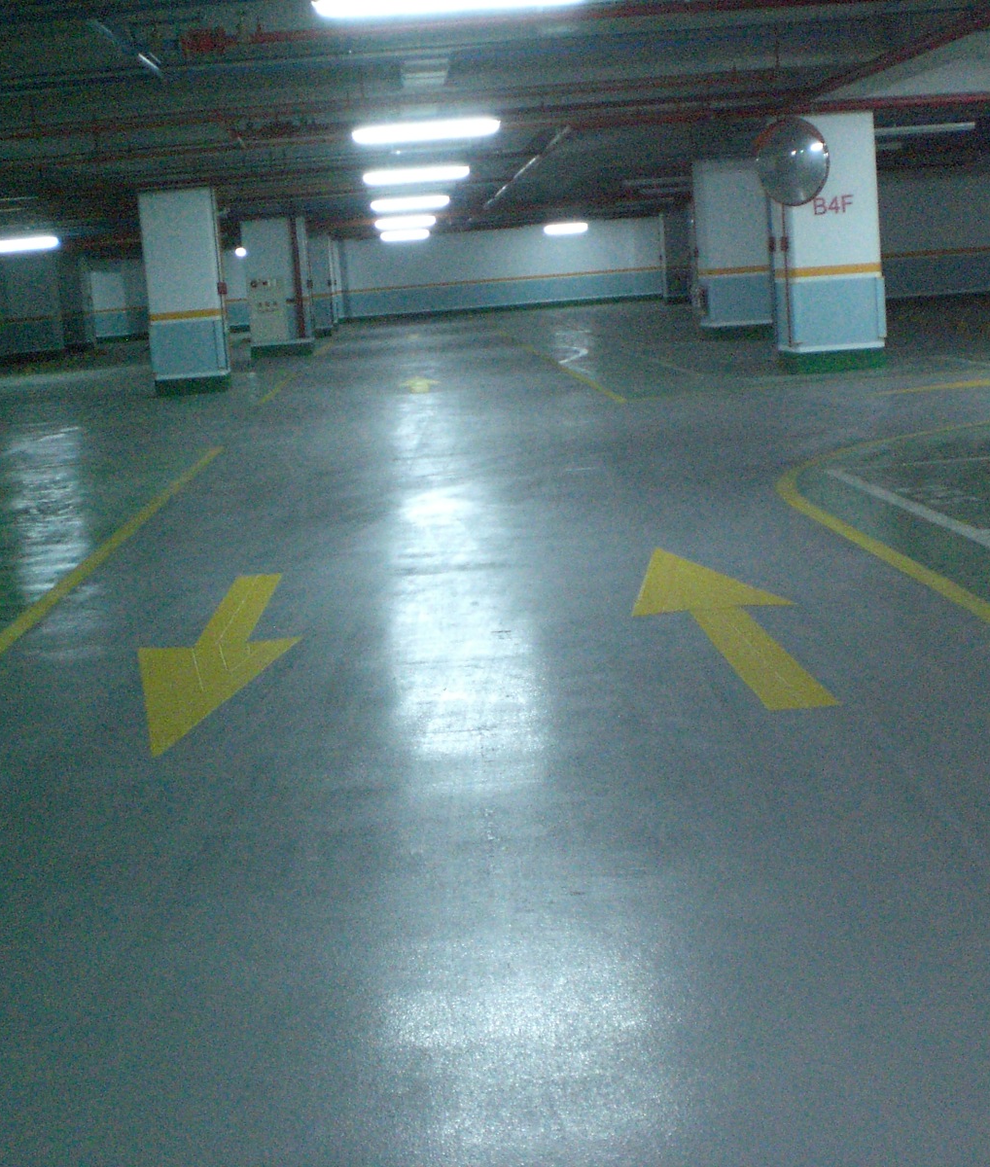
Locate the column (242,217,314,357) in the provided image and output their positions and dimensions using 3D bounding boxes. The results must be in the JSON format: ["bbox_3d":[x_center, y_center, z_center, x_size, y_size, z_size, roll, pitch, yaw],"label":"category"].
[{"bbox_3d":[-4.112,-5.601,32.372,1.071,2.551,0.862,-5,10,-2],"label":"column"}]

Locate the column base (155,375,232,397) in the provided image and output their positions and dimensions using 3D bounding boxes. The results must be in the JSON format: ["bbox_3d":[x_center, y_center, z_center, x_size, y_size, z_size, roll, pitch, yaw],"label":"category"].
[{"bbox_3d":[-3.908,-2.598,22.352,0.907,0.227,0.870,-5,10,-2],"label":"column base"}]

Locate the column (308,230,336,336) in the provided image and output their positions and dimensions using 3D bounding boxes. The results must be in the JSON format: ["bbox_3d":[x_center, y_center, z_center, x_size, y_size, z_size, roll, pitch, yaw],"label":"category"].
[{"bbox_3d":[-4.536,-7.412,42.449,0.883,2.551,0.858,-5,10,-2],"label":"column"}]

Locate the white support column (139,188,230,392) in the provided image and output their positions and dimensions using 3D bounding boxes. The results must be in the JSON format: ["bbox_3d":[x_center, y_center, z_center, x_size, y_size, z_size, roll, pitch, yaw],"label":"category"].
[{"bbox_3d":[-3.997,-3.738,22.144,0.888,2.551,0.851,-5,10,-2],"label":"white support column"}]

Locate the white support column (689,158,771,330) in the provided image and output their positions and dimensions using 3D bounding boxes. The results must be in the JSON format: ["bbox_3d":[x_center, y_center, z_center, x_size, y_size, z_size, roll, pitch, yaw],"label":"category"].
[{"bbox_3d":[3.492,-4.861,25.099,0.916,2.551,0.850,-5,10,-2],"label":"white support column"}]

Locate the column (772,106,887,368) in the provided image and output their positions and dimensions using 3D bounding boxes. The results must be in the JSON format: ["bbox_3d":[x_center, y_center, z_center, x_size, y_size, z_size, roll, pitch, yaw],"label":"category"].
[{"bbox_3d":[3.407,-3.479,17.587,0.888,2.551,0.866,-5,10,-2],"label":"column"}]

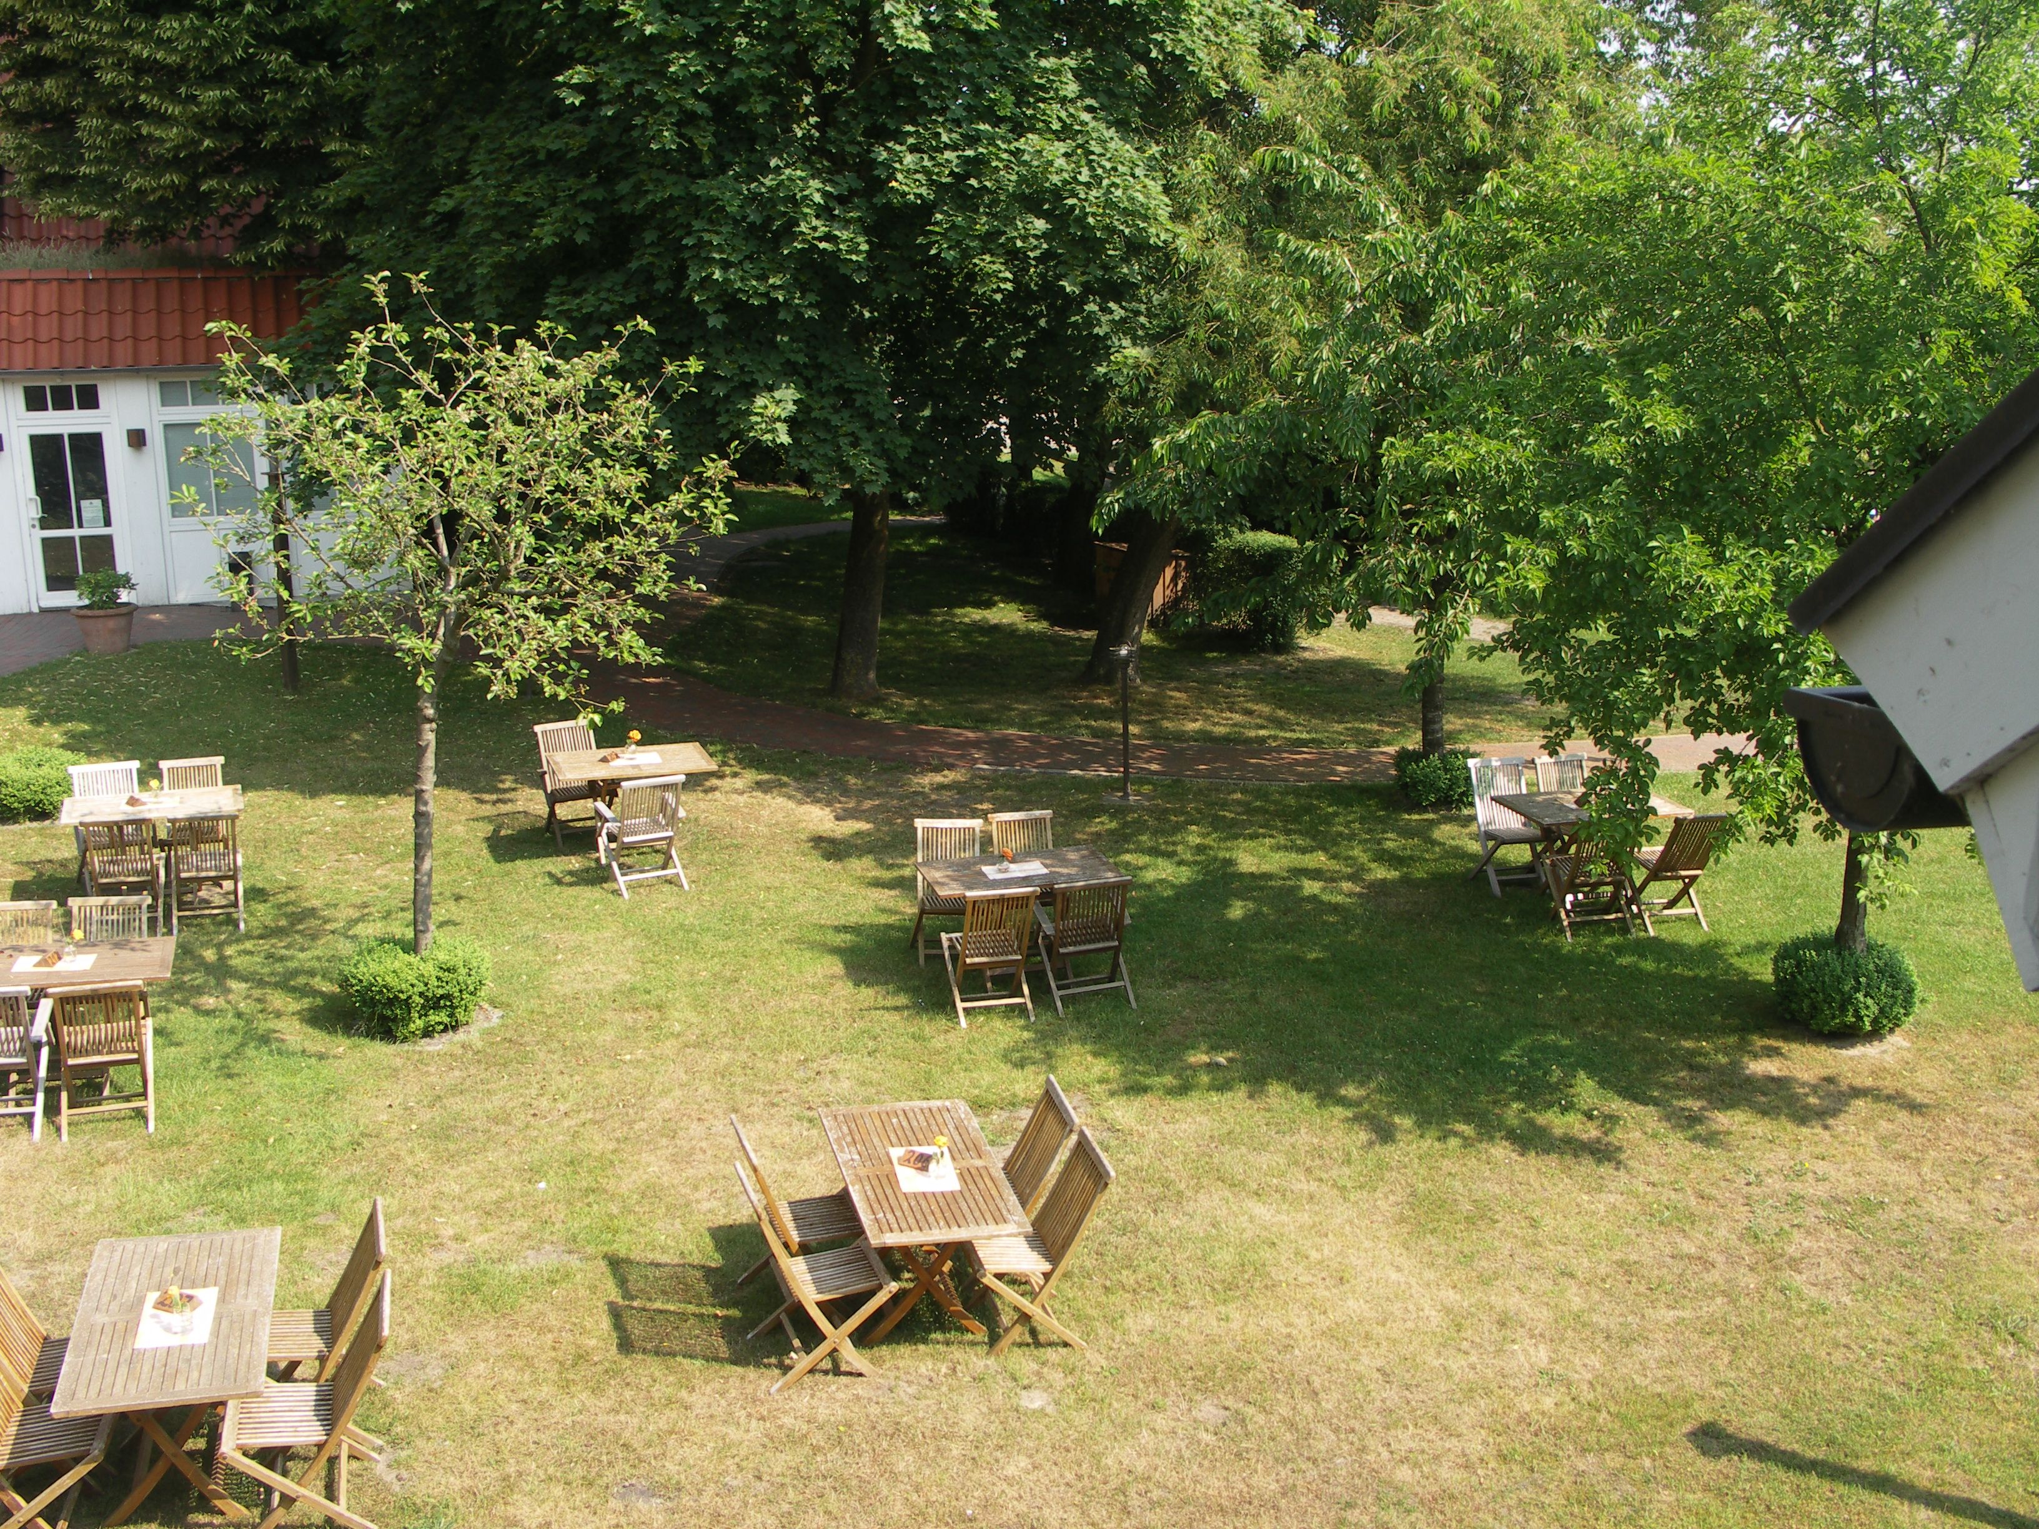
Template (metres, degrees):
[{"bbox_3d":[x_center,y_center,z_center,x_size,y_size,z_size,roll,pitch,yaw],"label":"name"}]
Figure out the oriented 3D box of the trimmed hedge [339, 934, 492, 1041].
[{"bbox_3d":[-3.842,1.327,13.357,0.920,0.500,0.900,-4,16,-16],"label":"trimmed hedge"}]

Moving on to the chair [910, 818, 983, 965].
[{"bbox_3d":[-0.456,0.868,14.038,0.476,0.888,0.604,0,17,-6],"label":"chair"}]

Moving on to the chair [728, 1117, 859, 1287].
[{"bbox_3d":[-1.004,2.108,9.887,0.604,0.875,0.495,-5,18,-21],"label":"chair"}]

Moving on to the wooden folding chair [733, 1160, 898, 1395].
[{"bbox_3d":[-0.917,2.249,9.411,0.604,0.875,0.495,-4,17,-19],"label":"wooden folding chair"}]

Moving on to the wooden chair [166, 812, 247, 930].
[{"bbox_3d":[-5.800,0.706,15.187,0.476,0.888,0.604,-3,17,-15],"label":"wooden chair"}]

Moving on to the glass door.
[{"bbox_3d":[-10.927,-2.860,24.488,0.940,2.030,0.080,-7,17,-26],"label":"glass door"}]

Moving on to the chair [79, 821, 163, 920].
[{"bbox_3d":[-6.293,0.727,14.959,0.480,0.880,0.610,-3,16,-16],"label":"chair"}]

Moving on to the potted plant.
[{"bbox_3d":[-9.476,-1.595,22.007,0.660,0.840,0.660,2,17,0],"label":"potted plant"}]

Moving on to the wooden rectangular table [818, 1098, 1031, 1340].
[{"bbox_3d":[-0.464,2.206,9.863,0.716,0.732,1.279,-3,17,-15],"label":"wooden rectangular table"}]

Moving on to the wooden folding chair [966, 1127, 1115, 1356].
[{"bbox_3d":[0.049,2.190,9.717,0.604,0.875,0.495,-2,17,-14],"label":"wooden folding chair"}]

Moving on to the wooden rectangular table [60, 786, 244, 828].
[{"bbox_3d":[-6.292,0.642,15.500,1.210,0.745,0.700,-5,17,-21],"label":"wooden rectangular table"}]

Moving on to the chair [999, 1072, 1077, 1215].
[{"bbox_3d":[-0.076,2.031,10.173,0.604,0.888,0.476,-3,17,-14],"label":"chair"}]

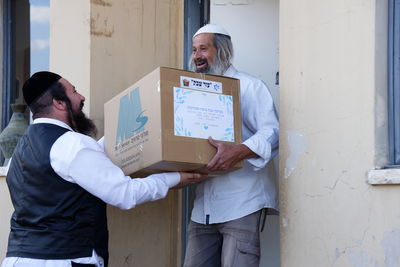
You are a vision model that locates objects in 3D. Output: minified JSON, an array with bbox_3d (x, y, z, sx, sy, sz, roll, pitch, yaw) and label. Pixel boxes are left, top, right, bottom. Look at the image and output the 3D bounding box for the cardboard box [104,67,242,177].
[{"bbox_3d":[-0.141,0.002,3.339,0.395,0.402,0.604,6,-16,-30],"label":"cardboard box"}]

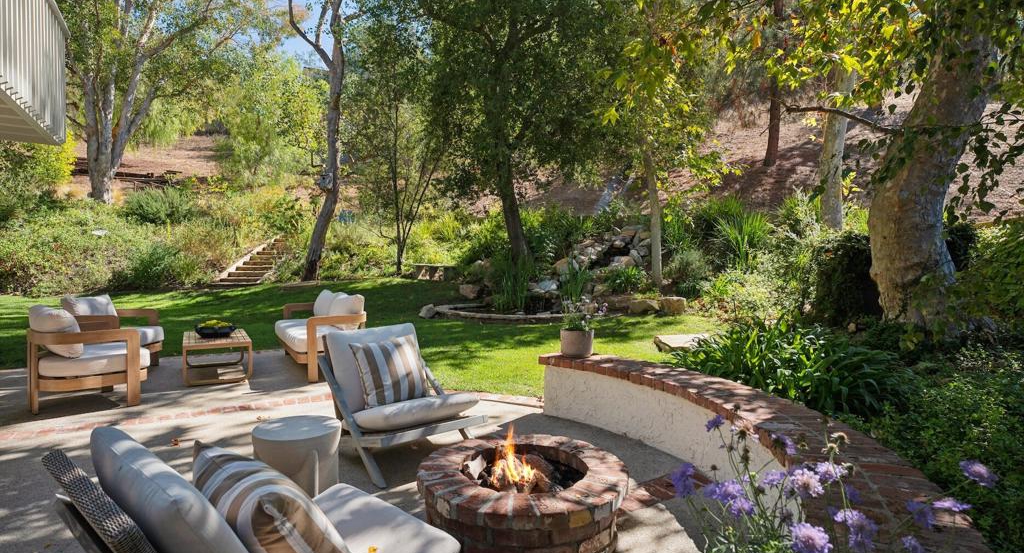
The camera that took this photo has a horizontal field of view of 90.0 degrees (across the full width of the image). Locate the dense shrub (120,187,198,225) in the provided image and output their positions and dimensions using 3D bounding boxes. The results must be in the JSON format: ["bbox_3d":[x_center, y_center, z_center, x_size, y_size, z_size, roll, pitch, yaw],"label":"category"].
[{"bbox_3d":[-12.014,-2.393,17.500,2.200,1.300,1.800,0,1,-34],"label":"dense shrub"}]

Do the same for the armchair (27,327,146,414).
[{"bbox_3d":[-3.754,0.781,4.513,0.800,0.690,0.830,1,1,44],"label":"armchair"}]

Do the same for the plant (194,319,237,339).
[{"bbox_3d":[-3.388,0.593,5.871,0.460,0.190,0.460,0,1,0],"label":"plant"}]

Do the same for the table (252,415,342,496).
[{"bbox_3d":[-0.935,0.887,2.261,0.385,0.450,0.385,0,1,0],"label":"table"}]

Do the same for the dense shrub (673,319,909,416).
[{"bbox_3d":[2.540,0.718,4.709,1.800,0.730,1.300,0,1,18],"label":"dense shrub"}]

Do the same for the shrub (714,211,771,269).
[{"bbox_3d":[5.177,-0.809,11.500,1.150,1.280,1.050,0,1,24],"label":"shrub"}]

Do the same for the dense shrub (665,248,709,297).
[{"bbox_3d":[4.158,-0.095,12.200,1.050,1.150,0.950,0,1,0],"label":"dense shrub"}]

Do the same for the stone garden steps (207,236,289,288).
[{"bbox_3d":[-7.715,-0.361,15.400,1.250,1.500,2.700,0,1,19],"label":"stone garden steps"}]

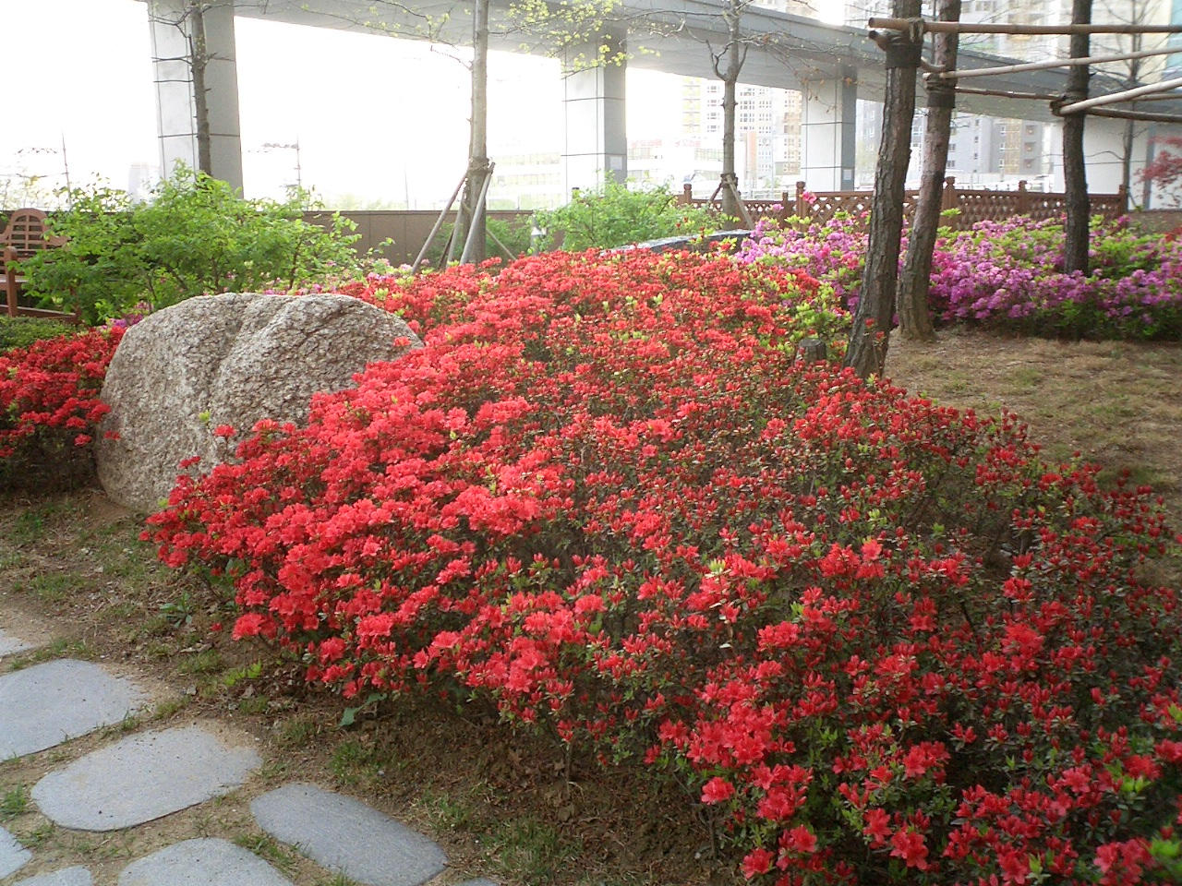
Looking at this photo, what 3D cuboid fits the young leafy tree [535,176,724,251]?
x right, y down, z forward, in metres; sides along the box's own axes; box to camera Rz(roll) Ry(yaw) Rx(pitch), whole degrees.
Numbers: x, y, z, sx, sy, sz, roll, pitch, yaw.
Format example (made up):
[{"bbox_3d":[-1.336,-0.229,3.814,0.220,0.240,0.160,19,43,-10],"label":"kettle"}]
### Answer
[{"bbox_3d":[0.295,-1.854,11.453,1.750,1.080,1.550,0,10,1],"label":"young leafy tree"}]

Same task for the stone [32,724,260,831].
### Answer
[{"bbox_3d":[-1.148,0.876,3.258,0.498,0.060,0.556,7,12,35],"label":"stone"}]

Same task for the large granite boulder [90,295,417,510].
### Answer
[{"bbox_3d":[-1.482,-0.216,5.799,1.500,0.910,1.000,-3,10,-14],"label":"large granite boulder"}]

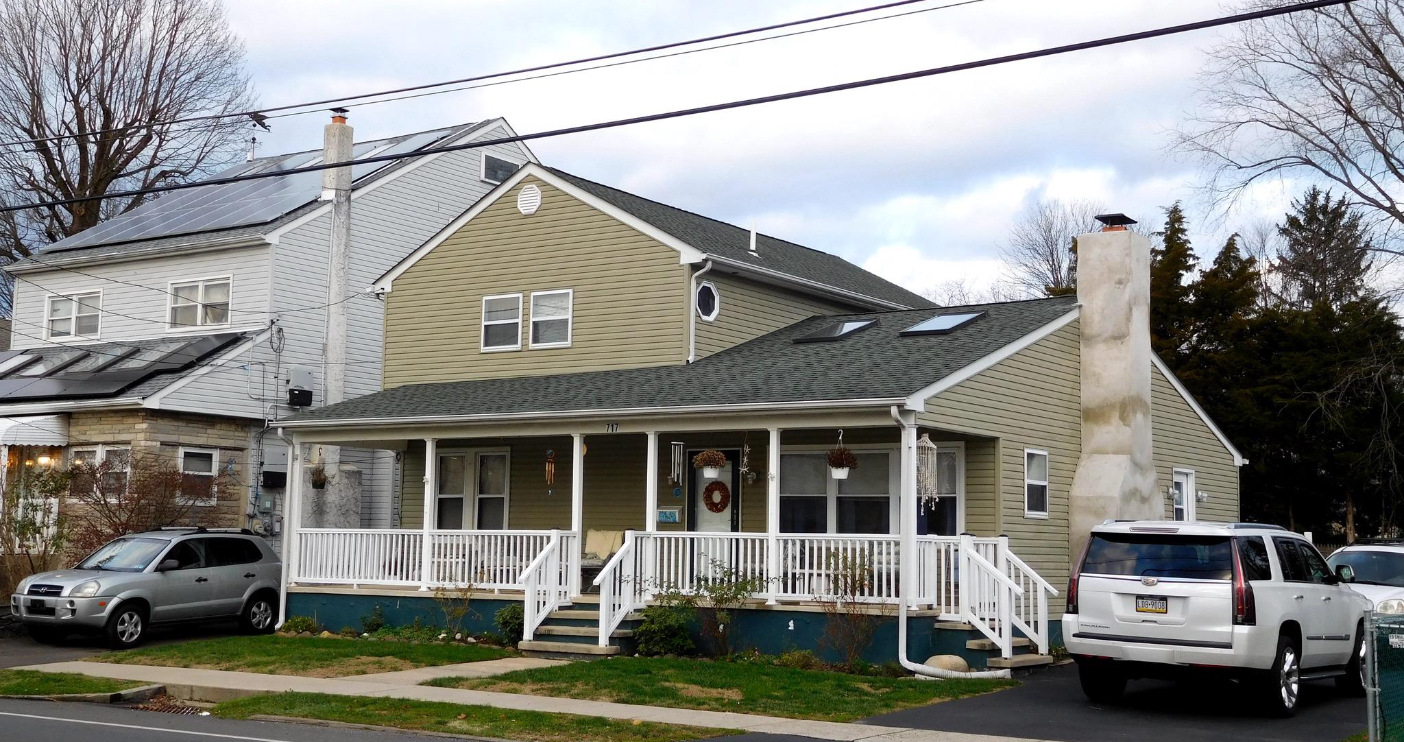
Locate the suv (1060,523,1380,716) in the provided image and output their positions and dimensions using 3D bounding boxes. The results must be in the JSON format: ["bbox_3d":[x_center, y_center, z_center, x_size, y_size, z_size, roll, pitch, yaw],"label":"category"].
[{"bbox_3d":[5.866,2.658,17.815,2.050,1.890,5.180,-3,-7,36],"label":"suv"}]

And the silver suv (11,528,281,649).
[{"bbox_3d":[-8.294,3.227,24.714,1.820,1.710,4.330,-2,-7,28],"label":"silver suv"}]

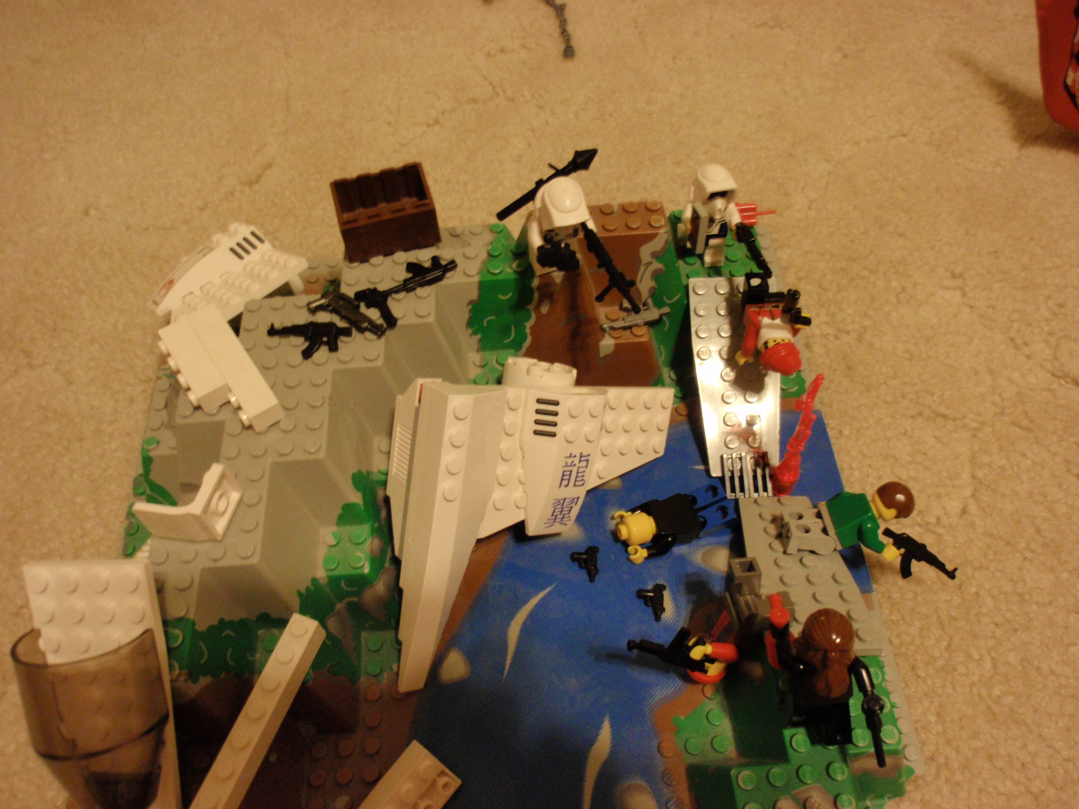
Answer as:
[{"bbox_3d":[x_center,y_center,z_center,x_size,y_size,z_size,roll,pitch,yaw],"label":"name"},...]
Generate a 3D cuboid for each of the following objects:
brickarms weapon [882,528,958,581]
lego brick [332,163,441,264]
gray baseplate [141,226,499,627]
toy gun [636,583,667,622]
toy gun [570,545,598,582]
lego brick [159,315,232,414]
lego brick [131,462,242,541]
[{"bbox_3d":[0.122,0.052,0.284,0.027,0.004,0.013,33,64,23],"label":"brickarms weapon"},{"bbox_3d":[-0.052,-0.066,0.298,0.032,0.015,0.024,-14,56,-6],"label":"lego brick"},{"bbox_3d":[-0.079,0.008,0.295,0.141,0.059,0.173,-5,56,0],"label":"gray baseplate"},{"bbox_3d":[0.036,0.064,0.283,0.010,0.003,0.013,4,56,6],"label":"toy gun"},{"bbox_3d":[0.015,0.053,0.292,0.010,0.003,0.013,2,56,5],"label":"toy gun"},{"bbox_3d":[-0.107,-0.012,0.270,0.011,0.008,0.032,-31,59,-16],"label":"lego brick"},{"bbox_3d":[-0.096,0.026,0.238,0.021,0.016,0.016,6,56,8],"label":"lego brick"}]

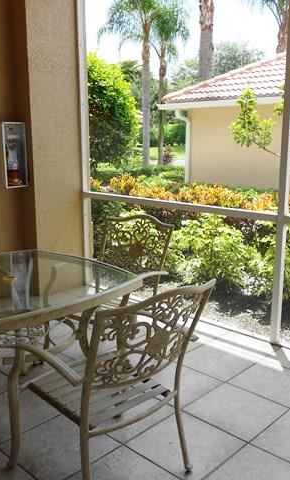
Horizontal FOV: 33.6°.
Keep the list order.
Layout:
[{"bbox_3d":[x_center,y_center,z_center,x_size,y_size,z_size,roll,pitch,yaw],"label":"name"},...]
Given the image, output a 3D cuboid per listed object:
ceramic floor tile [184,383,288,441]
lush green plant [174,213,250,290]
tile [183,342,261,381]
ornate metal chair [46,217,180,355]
[{"bbox_3d":[0.531,0.993,2.810,0.457,0.010,0.457,10,15,42],"label":"ceramic floor tile"},{"bbox_3d":[0.793,0.144,5.346,0.870,0.850,0.830,2,11,8],"label":"lush green plant"},{"bbox_3d":[0.512,0.870,3.444,0.457,0.010,0.457,10,15,42],"label":"tile"},{"bbox_3d":[-0.243,0.356,3.537,0.650,0.960,0.690,8,14,35],"label":"ornate metal chair"}]

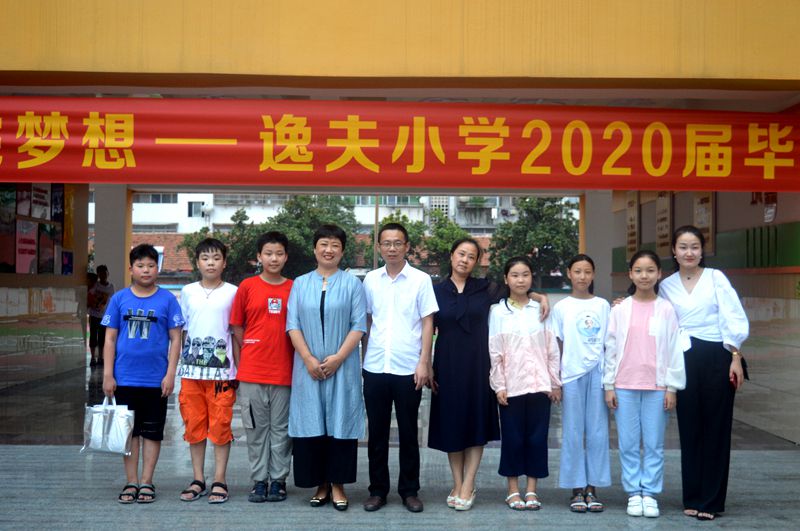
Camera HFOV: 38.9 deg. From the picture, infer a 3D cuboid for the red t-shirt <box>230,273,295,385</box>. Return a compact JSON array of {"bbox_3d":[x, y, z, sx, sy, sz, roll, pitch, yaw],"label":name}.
[{"bbox_3d":[-0.796,0.397,6.850,0.451,0.662,0.270,0,-1,-3],"label":"red t-shirt"}]

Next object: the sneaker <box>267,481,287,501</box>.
[{"bbox_3d":[-0.762,1.394,7.045,0.105,0.100,0.260,1,-1,-6],"label":"sneaker"}]

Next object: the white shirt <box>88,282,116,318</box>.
[{"bbox_3d":[-4.413,0.505,16.800,0.423,0.556,0.250,0,-1,-3],"label":"white shirt"}]

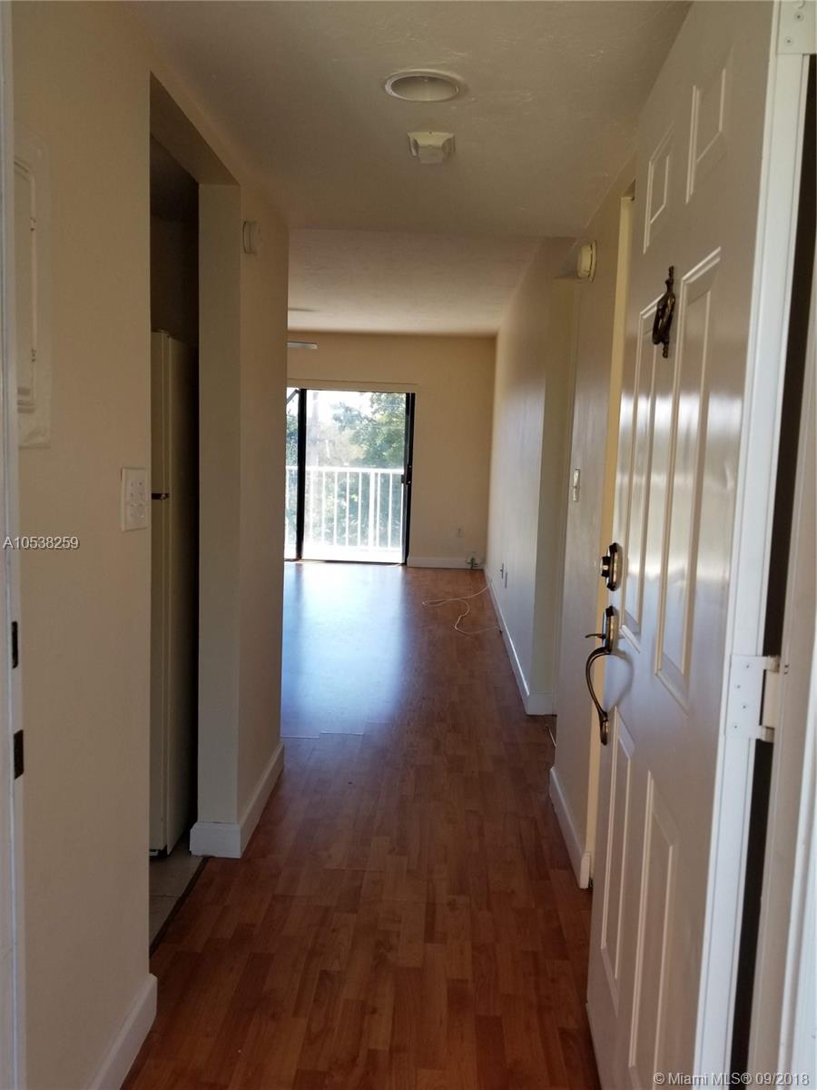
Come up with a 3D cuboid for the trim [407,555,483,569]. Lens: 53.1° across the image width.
[{"bbox_3d":[0.444,0.209,9.507,0.900,0.110,0.018,2,6,2],"label":"trim"}]

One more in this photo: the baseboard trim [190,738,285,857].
[{"bbox_3d":[-0.606,0.908,2.984,0.172,0.104,0.735,2,6,2],"label":"baseboard trim"}]

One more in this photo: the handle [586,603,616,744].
[{"bbox_3d":[0.424,0.291,1.818,0.053,0.300,0.060,2,6,5],"label":"handle"}]

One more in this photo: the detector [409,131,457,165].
[{"bbox_3d":[0.060,-1.047,2.163,0.122,0.045,0.120,2,6,2],"label":"detector"}]

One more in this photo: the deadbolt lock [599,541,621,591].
[{"bbox_3d":[0.439,0.046,1.790,0.040,0.100,0.065,2,6,5],"label":"deadbolt lock"}]

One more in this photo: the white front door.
[{"bbox_3d":[0.447,0.139,1.423,0.045,2.037,0.887,2,6,5],"label":"white front door"}]

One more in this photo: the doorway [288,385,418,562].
[{"bbox_3d":[-1.144,-0.808,9.557,2.400,1.999,0.100,2,6,2],"label":"doorway"}]

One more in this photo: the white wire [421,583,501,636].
[{"bbox_3d":[0.446,0.518,7.141,0.659,0.025,2.336,2,6,2],"label":"white wire"}]

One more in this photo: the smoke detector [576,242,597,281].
[{"bbox_3d":[0.595,-0.948,2.732,0.050,0.128,0.128,2,6,2],"label":"smoke detector"}]

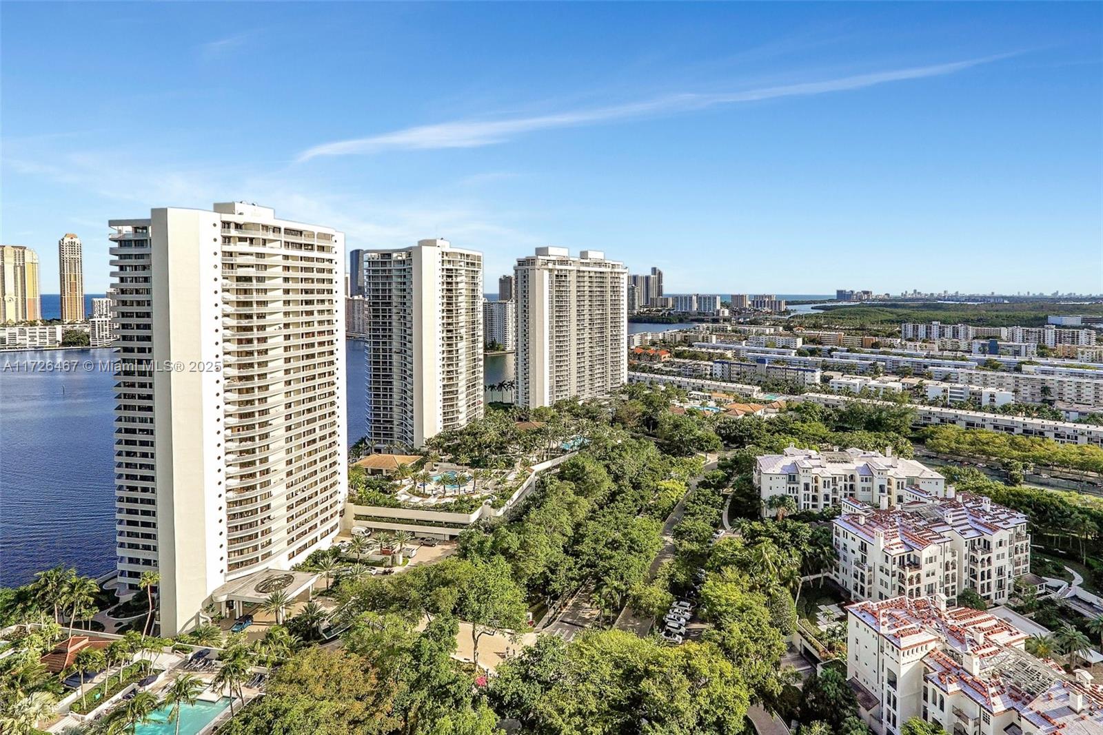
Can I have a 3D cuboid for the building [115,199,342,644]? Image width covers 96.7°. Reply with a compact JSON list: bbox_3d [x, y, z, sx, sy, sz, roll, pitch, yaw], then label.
[{"bbox_3d":[-85.200,7.000,132.000,38.500,92.000,47.000,2,4,27],"label":"building"}]

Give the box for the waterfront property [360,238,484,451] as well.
[{"bbox_3d":[-60.400,-10.500,228.900,41.000,92.000,45.000,2,5,28],"label":"waterfront property"}]

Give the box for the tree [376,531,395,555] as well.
[{"bbox_3d":[-45.347,47.766,133.300,4.700,6.300,4.900,-1,4,-19],"label":"tree"}]

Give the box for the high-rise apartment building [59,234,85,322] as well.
[{"bbox_3d":[-1028.000,-183.000,1050.000,34.000,193.000,32.000,5,8,37],"label":"high-rise apartment building"}]

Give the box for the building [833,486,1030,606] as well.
[{"bbox_3d":[91.100,42.750,118.800,47.000,18.500,22.000,-2,7,-17],"label":"building"}]

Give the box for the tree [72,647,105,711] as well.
[{"bbox_3d":[-78.100,53.000,82.500,5.600,9.400,5.600,-6,9,-43],"label":"tree"}]

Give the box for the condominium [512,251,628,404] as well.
[{"bbox_3d":[14.815,-25.974,318.000,30.000,97.000,76.000,4,7,41],"label":"condominium"}]

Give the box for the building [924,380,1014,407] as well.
[{"bbox_3d":[272.011,17.425,320.000,43.000,12.000,17.000,4,7,41],"label":"building"}]

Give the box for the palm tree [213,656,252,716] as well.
[{"bbox_3d":[-54.243,54.342,83.500,6.500,9.200,6.200,-3,6,-33],"label":"palm tree"}]

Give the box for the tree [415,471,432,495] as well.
[{"bbox_3d":[-40.687,36.300,154.800,5.200,7.600,5.300,-1,4,-14],"label":"tree"}]

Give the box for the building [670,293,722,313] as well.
[{"bbox_3d":[518.000,-224.000,1750.000,168.000,66.000,50.000,4,7,29],"label":"building"}]

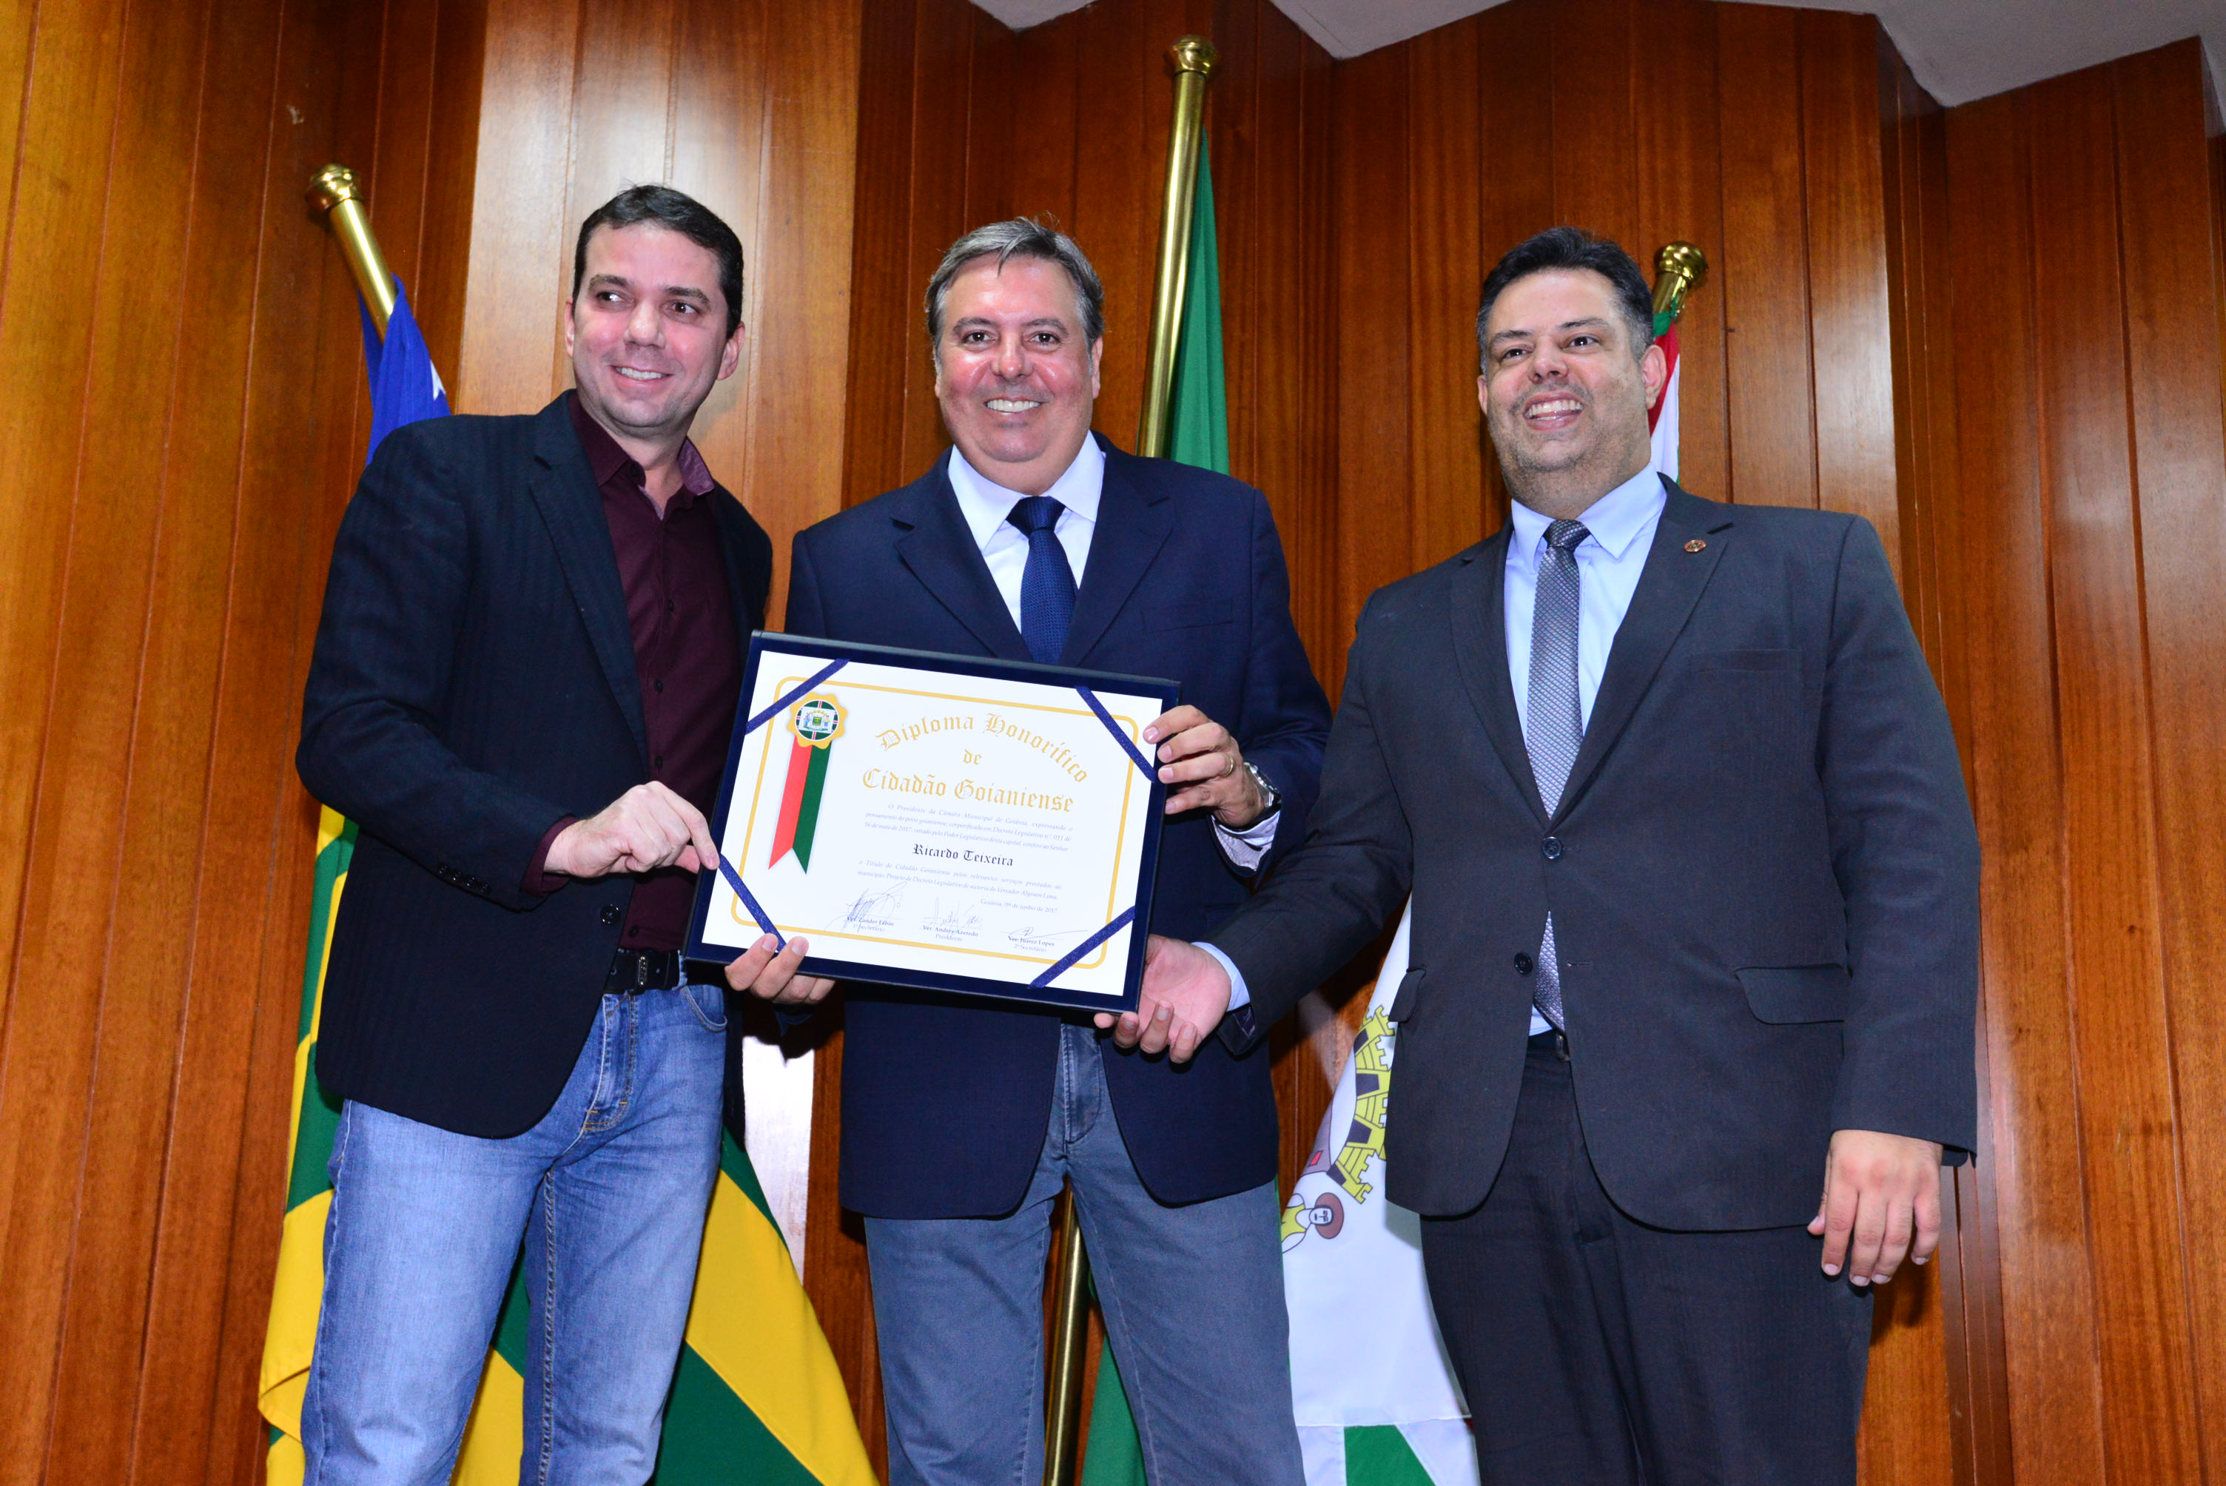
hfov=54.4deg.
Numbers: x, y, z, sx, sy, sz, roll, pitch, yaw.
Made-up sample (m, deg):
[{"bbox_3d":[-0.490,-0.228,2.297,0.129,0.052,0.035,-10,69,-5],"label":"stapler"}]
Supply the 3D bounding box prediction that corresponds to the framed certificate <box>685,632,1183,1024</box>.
[{"bbox_3d":[-0.167,0.074,2.058,0.428,0.327,0.020,7,-19,3],"label":"framed certificate"}]

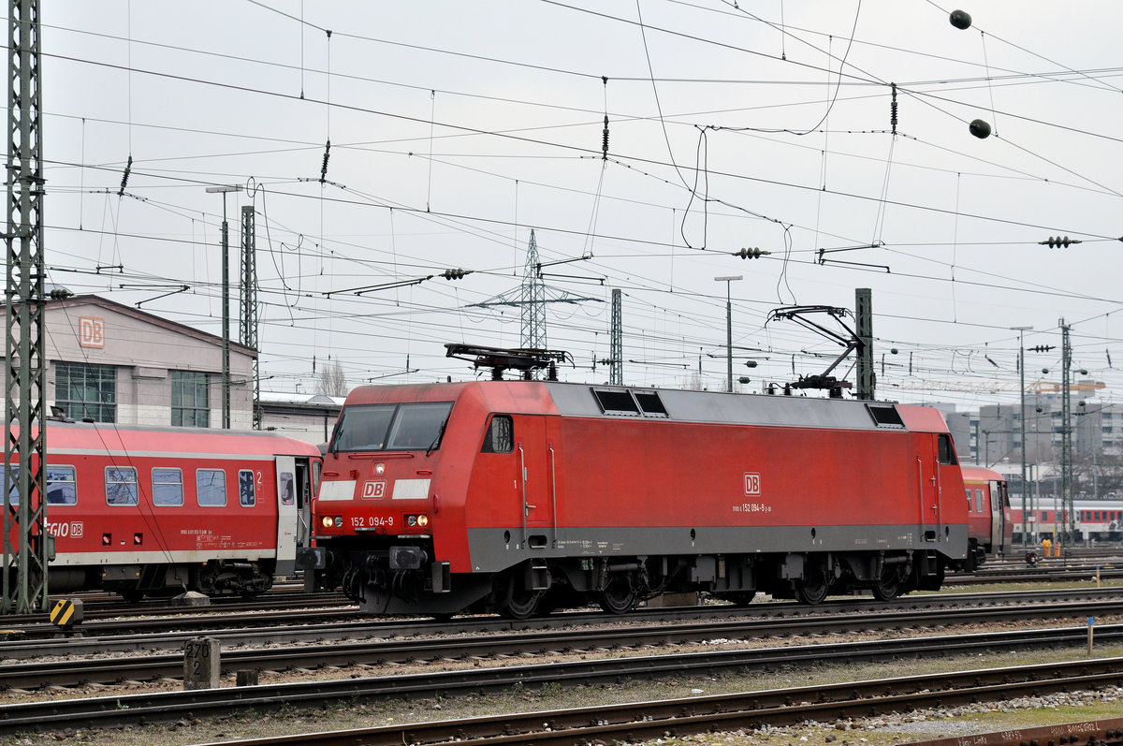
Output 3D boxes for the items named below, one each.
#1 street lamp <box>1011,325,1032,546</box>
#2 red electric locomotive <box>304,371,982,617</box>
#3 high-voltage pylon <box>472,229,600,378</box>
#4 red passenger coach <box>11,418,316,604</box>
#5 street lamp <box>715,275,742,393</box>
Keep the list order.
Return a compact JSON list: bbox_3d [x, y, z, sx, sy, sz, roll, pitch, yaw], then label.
[{"bbox_3d":[32.490,4.674,229.600,1.750,15.900,0.350,-2,-3,29],"label":"street lamp"},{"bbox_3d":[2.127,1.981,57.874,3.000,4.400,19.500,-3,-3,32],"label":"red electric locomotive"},{"bbox_3d":[-2.677,1.727,329.180,13.800,32.600,3.600,-3,-3,32],"label":"high-voltage pylon"},{"bbox_3d":[-11.593,2.748,65.798,2.860,3.860,25.900,-2,-3,26],"label":"red passenger coach"},{"bbox_3d":[9.464,2.578,182.599,1.750,15.900,0.350,-2,-3,29],"label":"street lamp"}]

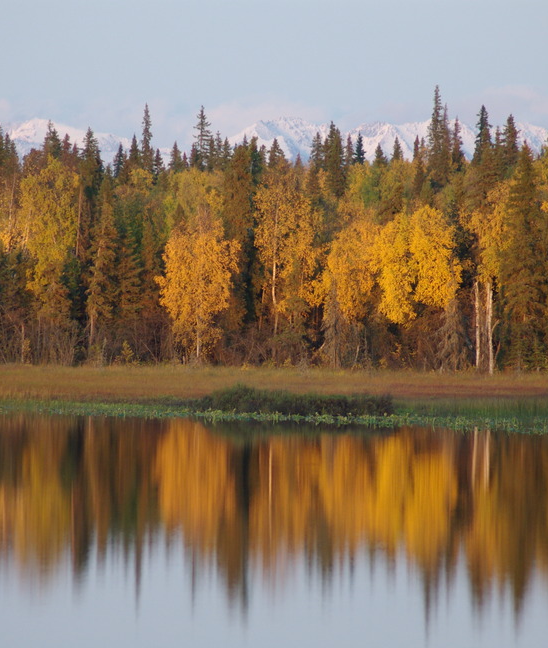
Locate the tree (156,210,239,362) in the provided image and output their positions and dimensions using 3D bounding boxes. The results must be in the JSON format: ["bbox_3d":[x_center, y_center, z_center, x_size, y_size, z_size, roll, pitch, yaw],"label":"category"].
[{"bbox_3d":[-3.894,-1.909,370.000,4.090,7.740,3.890,1,0,0],"label":"tree"}]

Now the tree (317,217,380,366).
[{"bbox_3d":[3.710,-1.619,362.000,3.120,7.470,2.970,1,0,0],"label":"tree"}]

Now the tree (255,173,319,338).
[{"bbox_3d":[0.598,-3.354,378.000,3.360,9.260,3.200,1,0,0],"label":"tree"}]

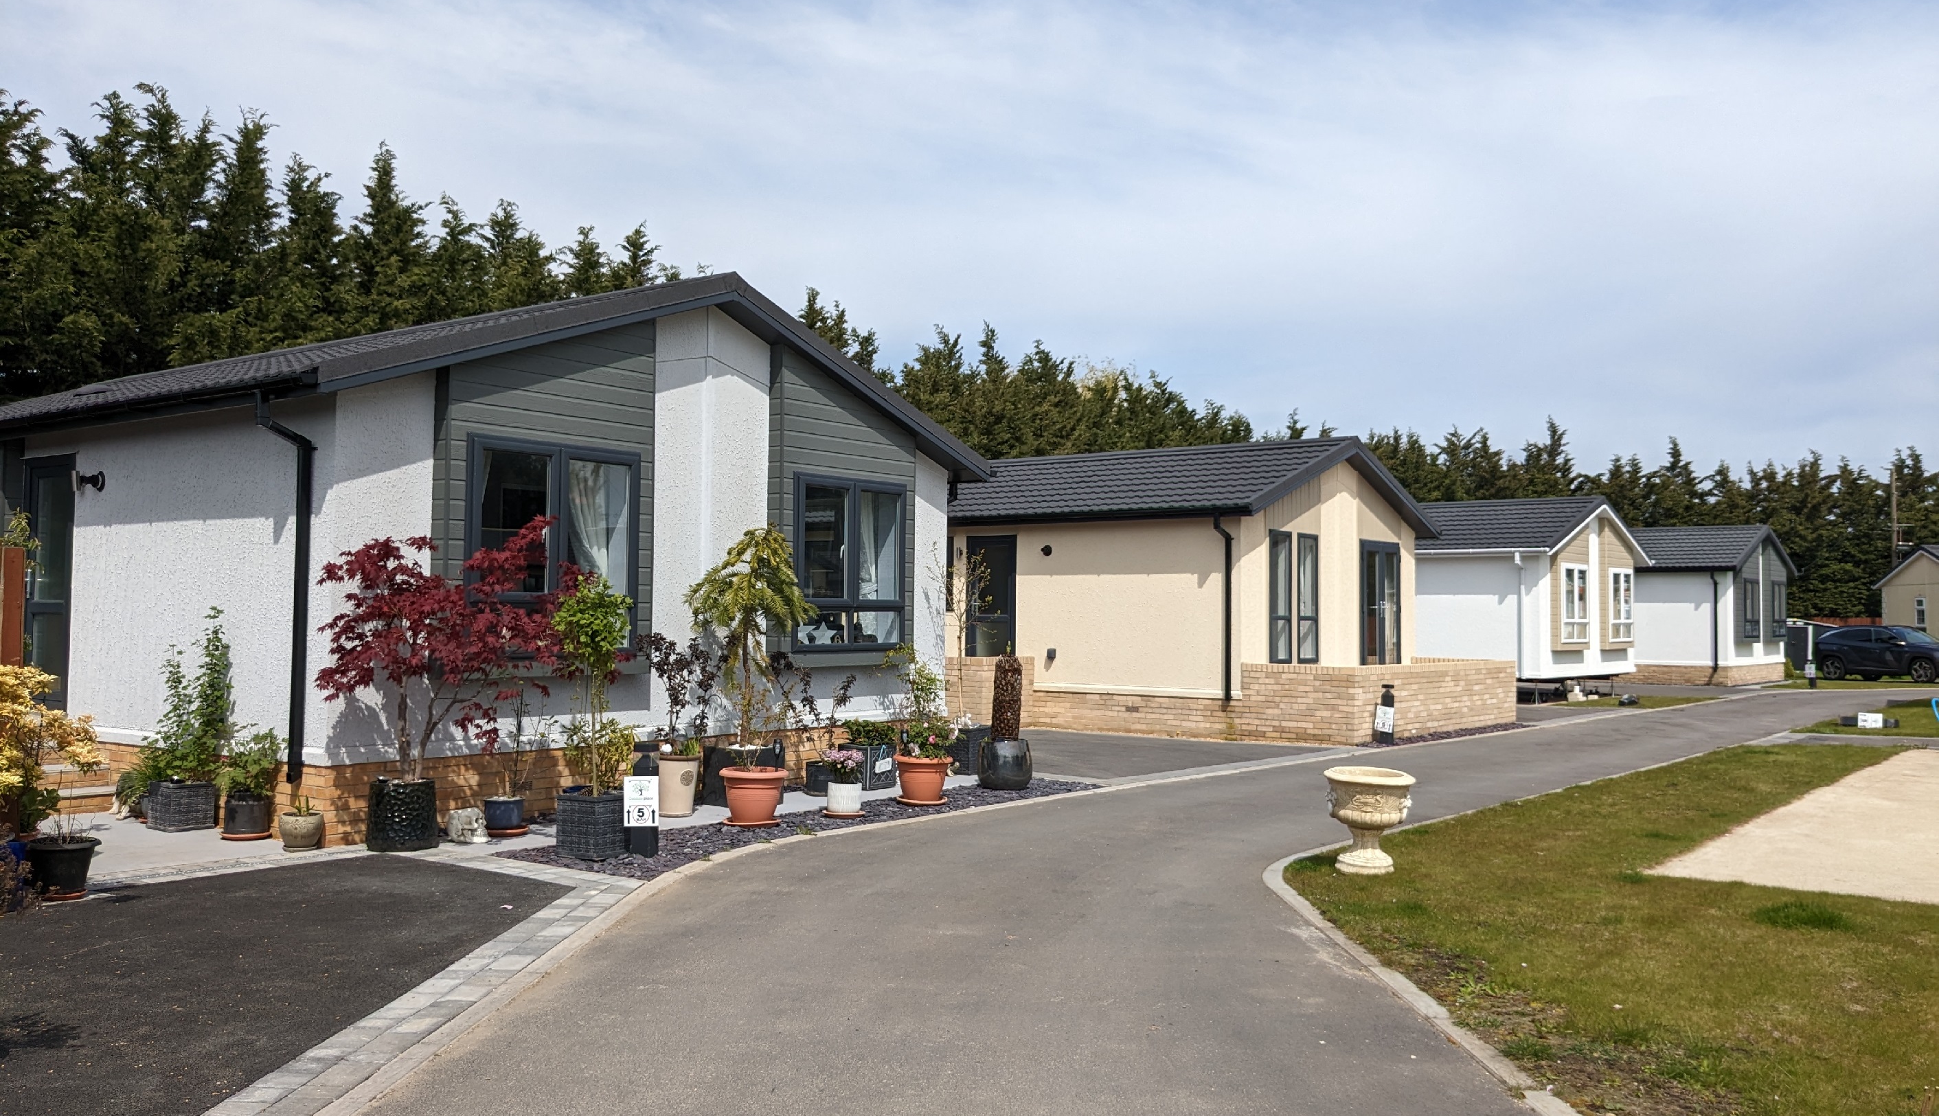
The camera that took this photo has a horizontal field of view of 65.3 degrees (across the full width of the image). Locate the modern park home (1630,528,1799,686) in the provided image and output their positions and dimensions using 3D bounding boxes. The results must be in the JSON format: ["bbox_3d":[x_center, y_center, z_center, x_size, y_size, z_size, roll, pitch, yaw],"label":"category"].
[{"bbox_3d":[16.575,1.346,43.949,12.100,4.180,6.700,-1,-3,40],"label":"modern park home"}]

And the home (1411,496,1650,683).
[{"bbox_3d":[8.184,0.726,34.349,12.100,3.710,6.600,-1,-3,39],"label":"home"}]

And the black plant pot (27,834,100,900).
[{"bbox_3d":[-4.680,1.612,7.818,0.334,0.285,0.334,2,-3,-31],"label":"black plant pot"}]

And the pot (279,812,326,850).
[{"bbox_3d":[-4.195,1.722,9.500,0.254,0.229,0.254,2,-2,-24],"label":"pot"}]

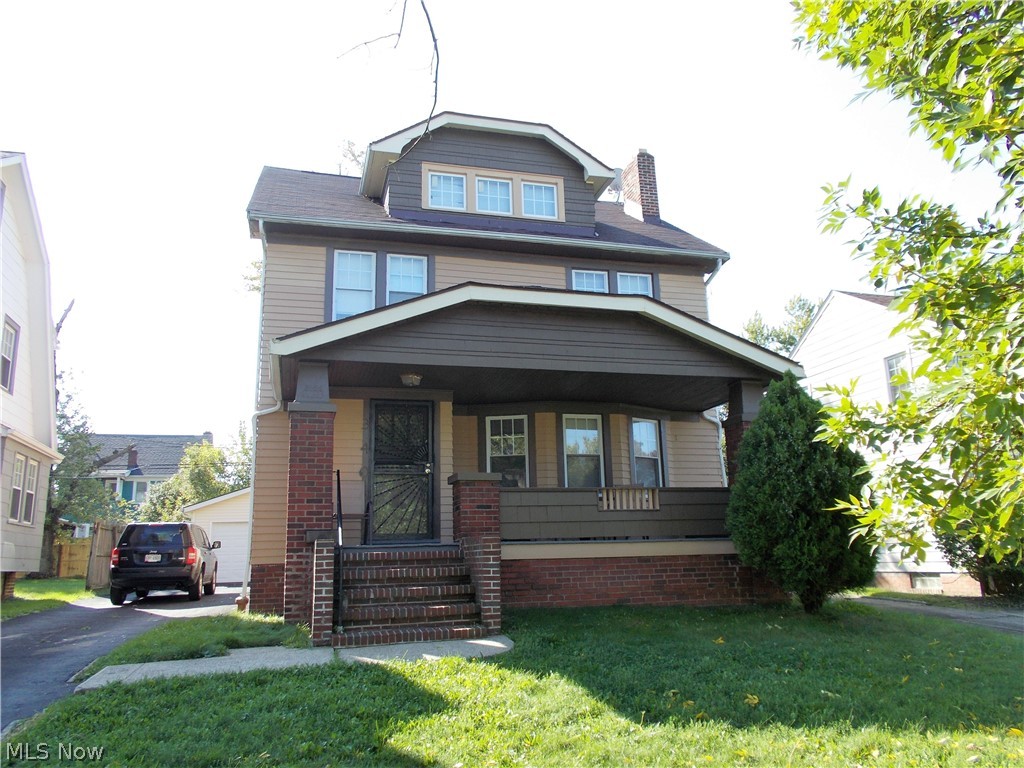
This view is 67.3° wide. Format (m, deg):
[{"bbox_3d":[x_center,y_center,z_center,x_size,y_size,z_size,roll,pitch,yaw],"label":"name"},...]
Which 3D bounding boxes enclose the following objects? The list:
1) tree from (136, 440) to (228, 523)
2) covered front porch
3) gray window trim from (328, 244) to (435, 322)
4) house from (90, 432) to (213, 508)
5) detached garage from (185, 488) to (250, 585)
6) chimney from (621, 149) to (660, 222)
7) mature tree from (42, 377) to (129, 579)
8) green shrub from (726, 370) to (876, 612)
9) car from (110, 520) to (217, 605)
[{"bbox_3d":[-14.501,5.492,34.066,3.900,6.100,4.000,2,-14,-16],"label":"tree"},{"bbox_3d":[0.470,1.027,10.492,7.250,4.290,3.500,2,-14,-16],"label":"covered front porch"},{"bbox_3d":[-2.080,-1.444,12.234,1.784,1.480,0.140,2,-14,-16],"label":"gray window trim"},{"bbox_3d":[-21.759,7.223,45.244,7.100,8.800,9.000,2,-14,-16],"label":"house"},{"bbox_3d":[-8.884,5.748,29.301,6.050,3.660,6.200,2,-14,-16],"label":"detached garage"},{"bbox_3d":[2.713,-3.972,16.349,0.370,1.666,0.900,2,-14,-16],"label":"chimney"},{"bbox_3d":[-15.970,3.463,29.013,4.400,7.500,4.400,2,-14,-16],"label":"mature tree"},{"bbox_3d":[3.591,1.272,9.619,2.100,2.990,2.000,2,-14,-16],"label":"green shrub"},{"bbox_3d":[-7.980,4.167,18.008,1.800,1.670,4.410,2,-12,-14],"label":"car"}]

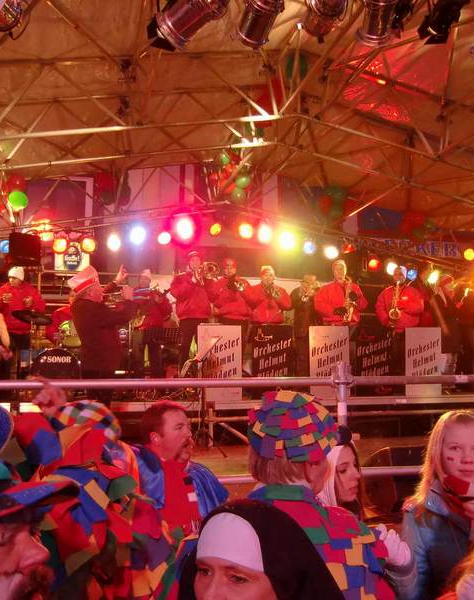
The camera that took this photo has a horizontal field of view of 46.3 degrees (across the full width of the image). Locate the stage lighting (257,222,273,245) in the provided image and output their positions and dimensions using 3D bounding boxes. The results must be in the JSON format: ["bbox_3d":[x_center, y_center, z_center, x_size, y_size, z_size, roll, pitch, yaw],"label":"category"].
[{"bbox_3d":[0.447,-1.019,8.498,0.250,0.270,0.300,-1,7,9],"label":"stage lighting"}]

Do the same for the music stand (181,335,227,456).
[{"bbox_3d":[-0.313,0.931,5.350,0.450,1.150,0.480,2,-8,-21],"label":"music stand"}]

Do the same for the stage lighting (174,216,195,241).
[{"bbox_3d":[-0.795,-1.083,8.400,0.280,0.300,0.320,0,7,-5],"label":"stage lighting"}]

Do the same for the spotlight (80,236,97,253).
[{"bbox_3d":[-2.302,-0.861,8.600,0.250,0.250,0.320,0,11,-9],"label":"spotlight"}]

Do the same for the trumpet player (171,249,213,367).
[{"bbox_3d":[-0.574,0.264,7.150,0.600,1.800,0.520,1,-3,-24],"label":"trumpet player"}]

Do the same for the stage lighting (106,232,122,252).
[{"bbox_3d":[-1.892,-0.881,8.500,0.250,0.270,0.300,2,5,-21],"label":"stage lighting"}]

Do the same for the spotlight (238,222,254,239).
[{"bbox_3d":[0.132,-1.077,8.600,0.250,0.250,0.320,0,14,0],"label":"spotlight"}]

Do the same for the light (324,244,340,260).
[{"bbox_3d":[1.482,-0.745,8.700,0.240,0.250,0.300,-2,5,10],"label":"light"}]

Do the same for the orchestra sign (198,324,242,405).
[{"bbox_3d":[-0.200,0.769,6.720,0.540,0.910,0.050,-1,-5,15],"label":"orchestra sign"}]

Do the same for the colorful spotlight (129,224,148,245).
[{"bbox_3d":[-1.417,-0.942,8.099,0.250,0.270,0.300,0,7,2],"label":"colorful spotlight"}]

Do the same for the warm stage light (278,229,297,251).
[{"bbox_3d":[0.786,-0.934,8.548,0.250,0.270,0.300,-1,7,10],"label":"warm stage light"}]

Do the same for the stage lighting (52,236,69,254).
[{"bbox_3d":[-2.469,-0.773,7.849,0.250,0.270,0.300,0,7,-2],"label":"stage lighting"}]

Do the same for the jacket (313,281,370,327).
[{"bbox_3d":[1.394,0.060,7.400,0.740,0.650,0.400,0,-3,0],"label":"jacket"}]

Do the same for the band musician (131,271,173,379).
[{"bbox_3d":[-1.164,0.388,7.550,0.550,1.650,0.520,-2,-4,41],"label":"band musician"}]

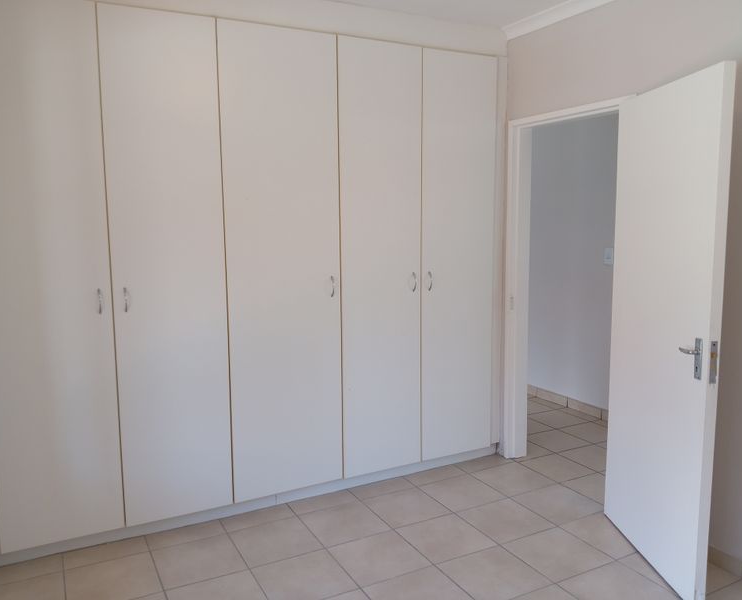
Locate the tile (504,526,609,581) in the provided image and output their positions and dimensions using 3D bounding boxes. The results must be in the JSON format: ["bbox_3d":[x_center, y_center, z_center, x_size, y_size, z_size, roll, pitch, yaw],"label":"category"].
[{"bbox_3d":[0.833,1.140,2.801,0.350,0.010,0.350,-4,8,-28],"label":"tile"}]

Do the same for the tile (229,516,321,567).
[{"bbox_3d":[-0.452,1.145,2.966,0.355,0.010,0.355,-4,8,-27],"label":"tile"}]

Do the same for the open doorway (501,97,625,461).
[{"bbox_3d":[1.098,0.014,3.475,0.144,2.076,0.892,-4,8,-27],"label":"open doorway"}]

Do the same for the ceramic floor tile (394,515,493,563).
[{"bbox_3d":[0.351,1.125,2.950,0.350,0.010,0.350,-4,8,-28],"label":"ceramic floor tile"}]

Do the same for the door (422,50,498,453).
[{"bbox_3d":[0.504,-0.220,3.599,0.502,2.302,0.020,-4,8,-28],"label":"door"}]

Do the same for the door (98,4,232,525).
[{"bbox_3d":[-0.932,-0.115,2.914,0.514,2.353,0.020,-4,8,-27],"label":"door"}]

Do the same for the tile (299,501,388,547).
[{"bbox_3d":[-0.132,1.121,3.132,0.355,0.010,0.355,-4,8,-27],"label":"tile"}]

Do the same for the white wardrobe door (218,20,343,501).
[{"bbox_3d":[-0.431,-0.154,3.174,0.612,2.356,0.020,-4,8,-27],"label":"white wardrobe door"}]

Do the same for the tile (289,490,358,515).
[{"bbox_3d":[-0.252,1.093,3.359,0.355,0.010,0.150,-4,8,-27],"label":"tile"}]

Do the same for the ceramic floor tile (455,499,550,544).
[{"bbox_3d":[0.667,1.101,3.115,0.350,0.010,0.350,-4,8,-28],"label":"ceramic floor tile"}]

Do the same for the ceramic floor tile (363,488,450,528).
[{"bbox_3d":[0.188,1.097,3.297,0.355,0.010,0.355,-4,8,-27],"label":"ceramic floor tile"}]

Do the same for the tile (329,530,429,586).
[{"bbox_3d":[0.035,1.149,2.785,0.350,0.010,0.350,-4,8,-28],"label":"tile"}]

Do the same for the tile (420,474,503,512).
[{"bbox_3d":[0.508,1.073,3.463,0.355,0.010,0.355,-4,8,-27],"label":"tile"}]

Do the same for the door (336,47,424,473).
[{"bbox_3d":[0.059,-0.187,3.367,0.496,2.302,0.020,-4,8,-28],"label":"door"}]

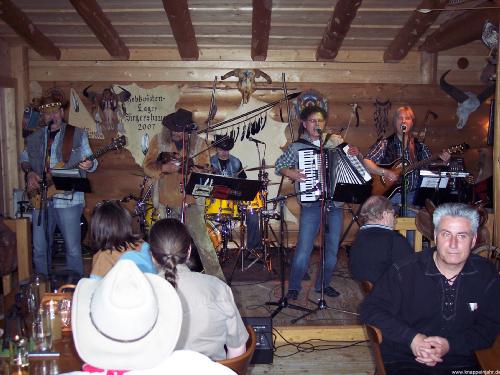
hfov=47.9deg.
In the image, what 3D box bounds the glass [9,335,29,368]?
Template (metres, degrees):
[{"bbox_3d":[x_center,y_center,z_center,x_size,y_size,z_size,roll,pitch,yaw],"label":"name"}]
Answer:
[{"bbox_3d":[-0.870,0.609,2.131,0.070,0.115,0.070,0,5,0],"label":"glass"}]

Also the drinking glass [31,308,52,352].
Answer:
[{"bbox_3d":[-0.787,0.541,2.130,0.072,0.150,0.072,0,5,0],"label":"drinking glass"}]

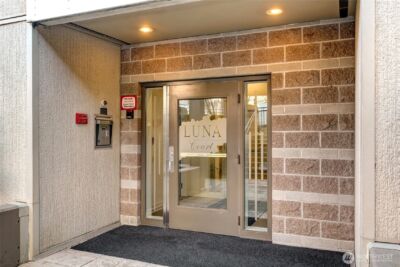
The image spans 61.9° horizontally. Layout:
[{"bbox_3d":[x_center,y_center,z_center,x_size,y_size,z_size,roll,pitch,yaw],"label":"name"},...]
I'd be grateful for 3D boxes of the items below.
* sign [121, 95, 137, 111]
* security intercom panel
[{"bbox_3d":[-1.051,-0.454,4.901,0.285,0.217,0.014,0,0,23],"label":"sign"},{"bbox_3d":[-1.314,-0.021,4.593,0.055,0.438,0.325,0,0,23],"label":"security intercom panel"}]

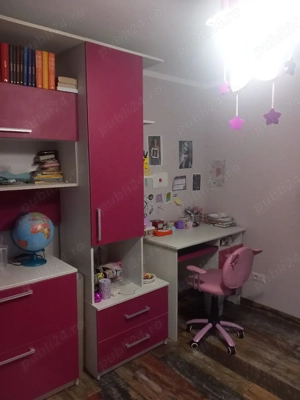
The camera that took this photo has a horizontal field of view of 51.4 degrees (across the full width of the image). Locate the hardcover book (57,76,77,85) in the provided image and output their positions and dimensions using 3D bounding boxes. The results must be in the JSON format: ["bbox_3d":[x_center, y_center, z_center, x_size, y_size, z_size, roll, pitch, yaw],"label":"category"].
[{"bbox_3d":[-0.576,-0.756,2.032,0.131,0.037,0.190,-6,9,-39],"label":"hardcover book"}]

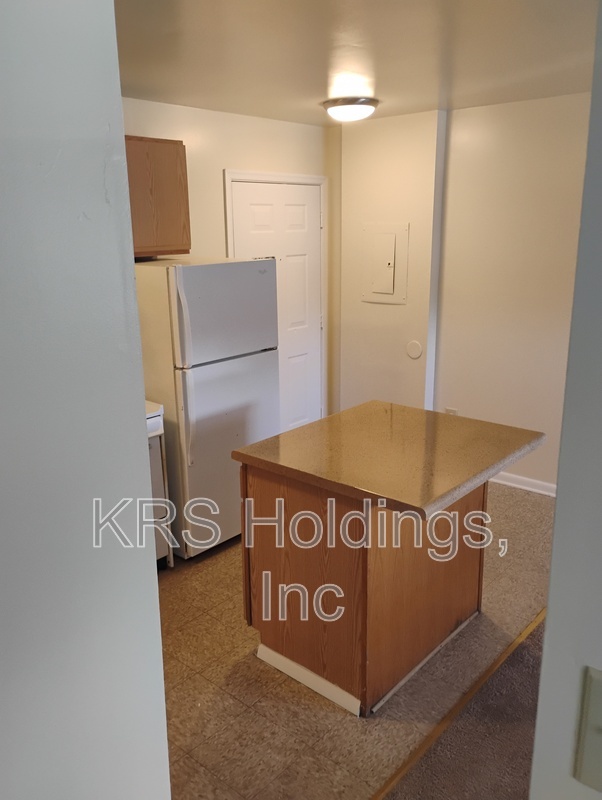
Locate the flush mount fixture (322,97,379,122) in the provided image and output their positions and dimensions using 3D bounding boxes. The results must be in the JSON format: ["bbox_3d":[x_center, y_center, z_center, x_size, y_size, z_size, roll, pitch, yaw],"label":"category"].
[{"bbox_3d":[0.299,-1.707,3.840,0.330,0.105,0.330,-1,15,0],"label":"flush mount fixture"}]

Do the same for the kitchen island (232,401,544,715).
[{"bbox_3d":[0.379,0.611,2.735,0.873,0.908,0.955,12,20,40],"label":"kitchen island"}]

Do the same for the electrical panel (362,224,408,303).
[{"bbox_3d":[0.591,-0.975,4.633,0.391,0.563,0.030,12,20,40],"label":"electrical panel"}]

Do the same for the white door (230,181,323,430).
[{"bbox_3d":[-0.154,-0.583,4.853,0.100,2.107,1.038,12,20,40],"label":"white door"}]

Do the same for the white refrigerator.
[{"bbox_3d":[-0.607,0.000,3.753,0.735,1.589,0.716,12,20,39],"label":"white refrigerator"}]

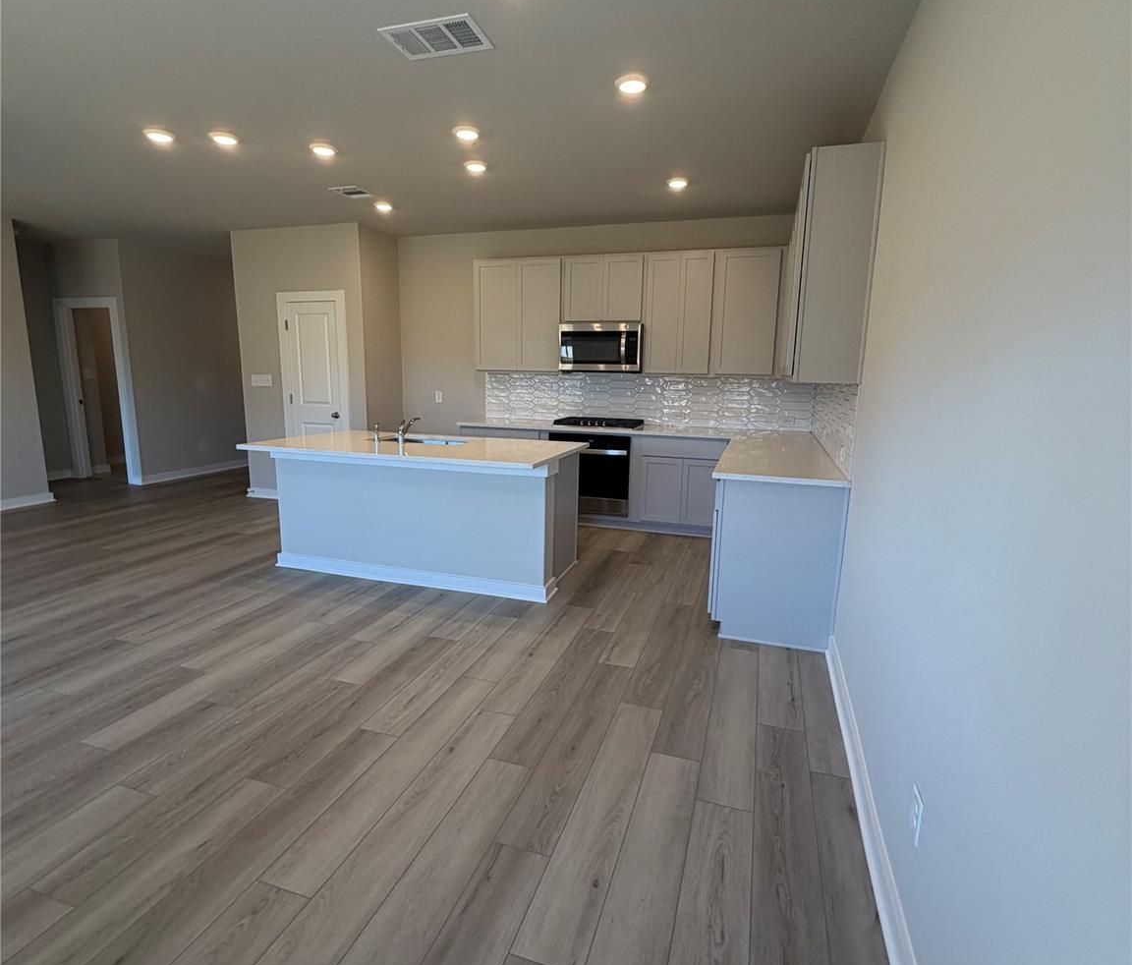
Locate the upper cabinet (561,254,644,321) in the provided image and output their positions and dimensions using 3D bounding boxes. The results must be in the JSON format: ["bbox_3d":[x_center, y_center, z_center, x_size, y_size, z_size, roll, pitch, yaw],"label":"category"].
[{"bbox_3d":[0.363,-1.765,5.607,0.767,0.580,0.325,4,11,18],"label":"upper cabinet"}]

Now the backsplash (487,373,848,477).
[{"bbox_3d":[0.290,-0.567,4.652,3.170,0.463,2.560,4,11,18],"label":"backsplash"}]

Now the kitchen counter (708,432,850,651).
[{"bbox_3d":[1.470,0.198,4.393,0.654,0.912,2.591,4,11,17],"label":"kitchen counter"}]

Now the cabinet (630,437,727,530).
[{"bbox_3d":[1.049,-0.030,5.534,0.805,0.815,0.628,4,11,17],"label":"cabinet"}]

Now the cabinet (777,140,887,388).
[{"bbox_3d":[1.613,-1.198,3.965,0.320,1.051,2.422,4,11,17],"label":"cabinet"}]

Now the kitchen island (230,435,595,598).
[{"bbox_3d":[-0.983,0.180,4.266,2.070,0.920,1.180,4,11,18],"label":"kitchen island"}]

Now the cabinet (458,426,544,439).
[{"bbox_3d":[-0.526,-0.120,6.038,0.880,0.880,0.620,4,11,18],"label":"cabinet"}]

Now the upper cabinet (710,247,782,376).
[{"bbox_3d":[1.557,-1.442,5.281,0.542,1.051,0.320,4,11,17],"label":"upper cabinet"}]

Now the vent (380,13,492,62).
[{"bbox_3d":[-0.524,-1.808,2.493,0.400,0.022,0.250,4,11,17],"label":"vent"}]

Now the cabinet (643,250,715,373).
[{"bbox_3d":[1.012,-1.481,5.449,0.601,1.051,0.320,4,11,17],"label":"cabinet"}]

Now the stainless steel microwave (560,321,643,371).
[{"bbox_3d":[0.356,-1.232,5.663,0.757,0.440,0.398,4,11,17],"label":"stainless steel microwave"}]

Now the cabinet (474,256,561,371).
[{"bbox_3d":[-0.422,-1.588,5.898,0.870,1.050,0.325,4,11,18],"label":"cabinet"}]

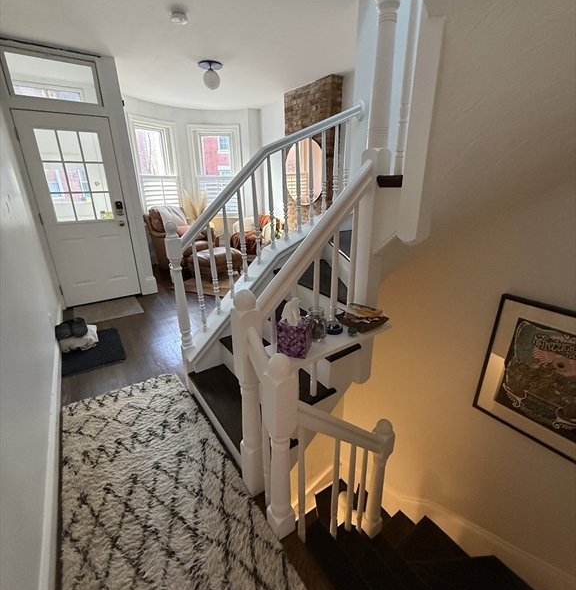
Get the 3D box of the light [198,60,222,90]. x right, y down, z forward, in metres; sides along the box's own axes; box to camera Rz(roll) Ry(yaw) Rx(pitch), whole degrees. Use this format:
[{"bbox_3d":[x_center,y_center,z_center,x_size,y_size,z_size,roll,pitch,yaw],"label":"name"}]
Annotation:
[{"bbox_3d":[-0.874,-2.489,3.555,0.262,0.247,0.262,-14,24,-31],"label":"light"}]

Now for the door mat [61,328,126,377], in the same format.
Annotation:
[{"bbox_3d":[-1.734,0.474,2.784,0.474,0.013,0.735,-14,24,-31],"label":"door mat"}]

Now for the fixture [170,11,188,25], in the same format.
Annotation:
[{"bbox_3d":[-0.863,-2.198,2.471,0.130,0.039,0.130,-14,24,-31],"label":"fixture"}]

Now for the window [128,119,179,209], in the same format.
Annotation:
[{"bbox_3d":[-2.270,-2.152,5.498,0.140,1.700,0.930,10,23,27],"label":"window"}]

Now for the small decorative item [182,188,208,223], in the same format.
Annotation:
[{"bbox_3d":[-1.736,-1.649,5.862,0.450,0.680,0.400,-6,21,-15],"label":"small decorative item"}]

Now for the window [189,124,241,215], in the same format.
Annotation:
[{"bbox_3d":[-1.374,-2.384,6.098,0.960,1.700,0.140,-4,21,-8],"label":"window"}]

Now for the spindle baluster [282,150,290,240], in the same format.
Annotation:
[{"bbox_3d":[-0.011,-0.685,2.175,0.037,0.630,0.037,-14,24,-31],"label":"spindle baluster"}]

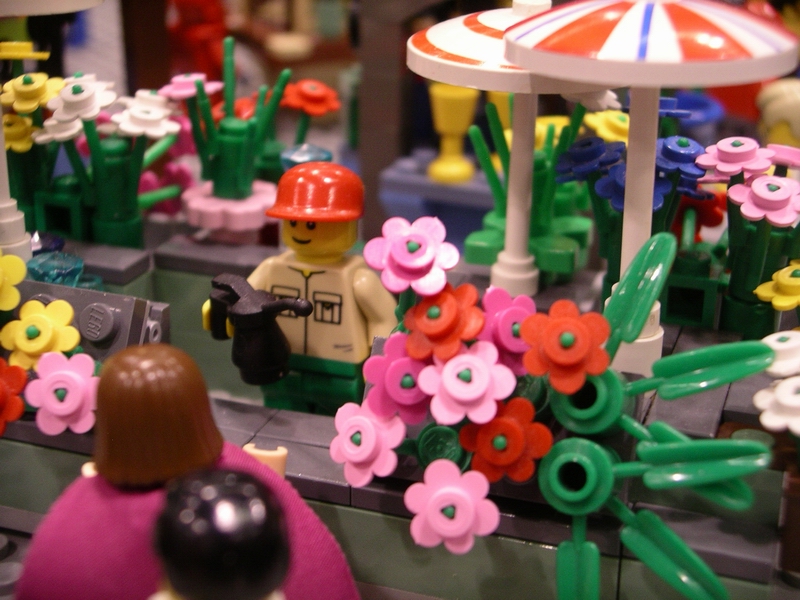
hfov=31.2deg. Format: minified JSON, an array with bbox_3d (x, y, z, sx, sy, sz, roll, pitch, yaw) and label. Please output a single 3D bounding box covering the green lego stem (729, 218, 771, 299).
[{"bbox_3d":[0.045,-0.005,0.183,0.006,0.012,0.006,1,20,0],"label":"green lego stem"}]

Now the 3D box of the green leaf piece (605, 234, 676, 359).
[{"bbox_3d":[0.026,0.000,0.154,0.004,0.015,0.002,25,13,0],"label":"green leaf piece"}]

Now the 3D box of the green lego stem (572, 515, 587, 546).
[{"bbox_3d":[0.019,0.025,0.153,0.001,0.003,0.001,0,0,0],"label":"green lego stem"}]

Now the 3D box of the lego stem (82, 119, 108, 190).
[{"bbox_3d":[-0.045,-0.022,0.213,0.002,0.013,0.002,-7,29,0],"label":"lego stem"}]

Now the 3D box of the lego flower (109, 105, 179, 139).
[{"bbox_3d":[-0.037,-0.027,0.210,0.010,0.003,0.010,13,31,0],"label":"lego flower"}]

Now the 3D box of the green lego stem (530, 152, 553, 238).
[{"bbox_3d":[0.020,-0.015,0.203,0.003,0.013,0.003,1,20,0],"label":"green lego stem"}]

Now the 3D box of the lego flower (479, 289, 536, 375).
[{"bbox_3d":[0.012,0.003,0.152,0.010,0.010,0.003,-8,-6,-23],"label":"lego flower"}]

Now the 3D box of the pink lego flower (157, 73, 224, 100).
[{"bbox_3d":[-0.032,-0.032,0.218,0.010,0.003,0.010,-6,20,0],"label":"pink lego flower"}]

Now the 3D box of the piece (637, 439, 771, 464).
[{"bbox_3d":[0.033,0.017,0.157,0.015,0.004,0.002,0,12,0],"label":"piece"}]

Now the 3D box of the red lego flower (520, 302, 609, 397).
[{"bbox_3d":[0.017,0.005,0.150,0.010,0.010,0.002,-1,-22,-2],"label":"red lego flower"}]

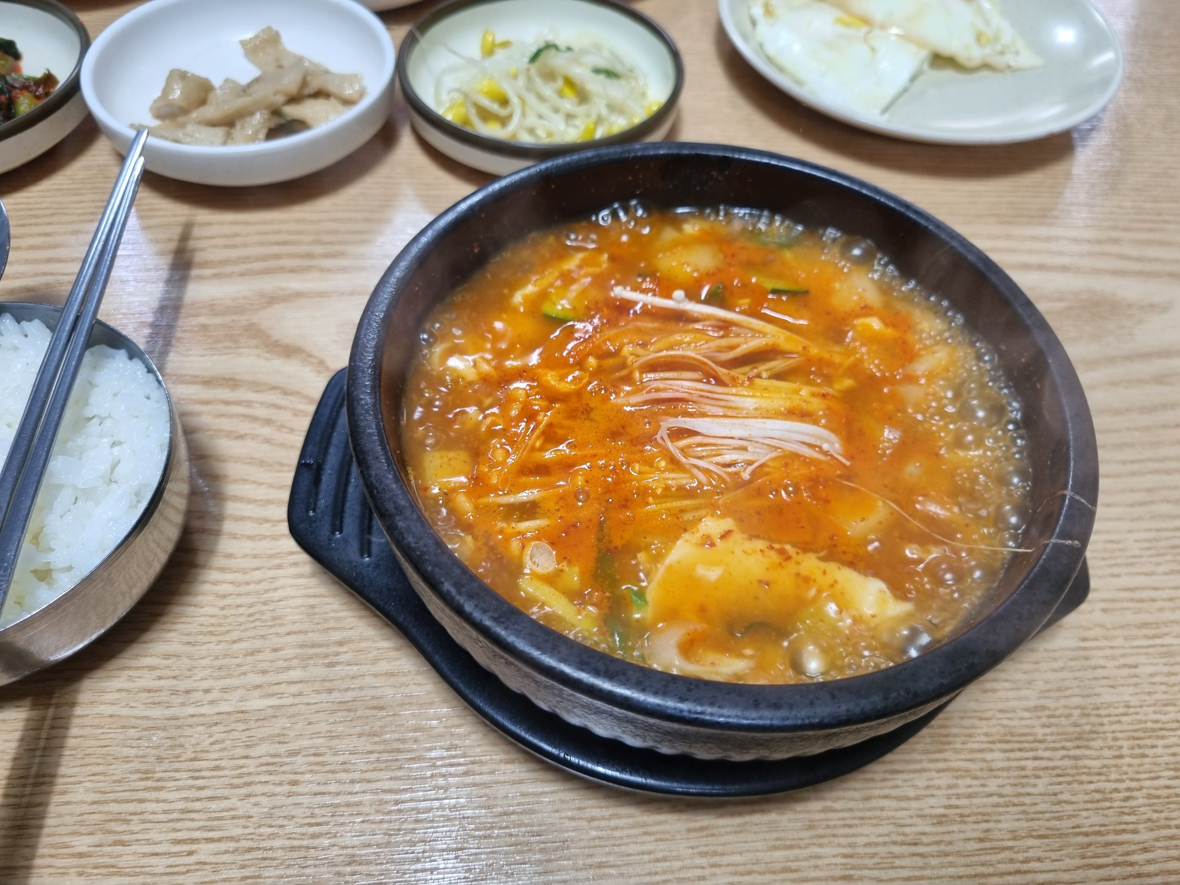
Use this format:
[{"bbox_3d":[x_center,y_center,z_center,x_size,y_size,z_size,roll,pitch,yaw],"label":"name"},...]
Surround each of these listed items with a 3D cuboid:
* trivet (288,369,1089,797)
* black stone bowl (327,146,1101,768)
[{"bbox_3d":[0.029,0.017,0.264,0.229,0.018,0.175,5,53,0],"label":"trivet"},{"bbox_3d":[0.031,-0.002,0.238,0.178,0.065,0.178,2,53,-2],"label":"black stone bowl"}]

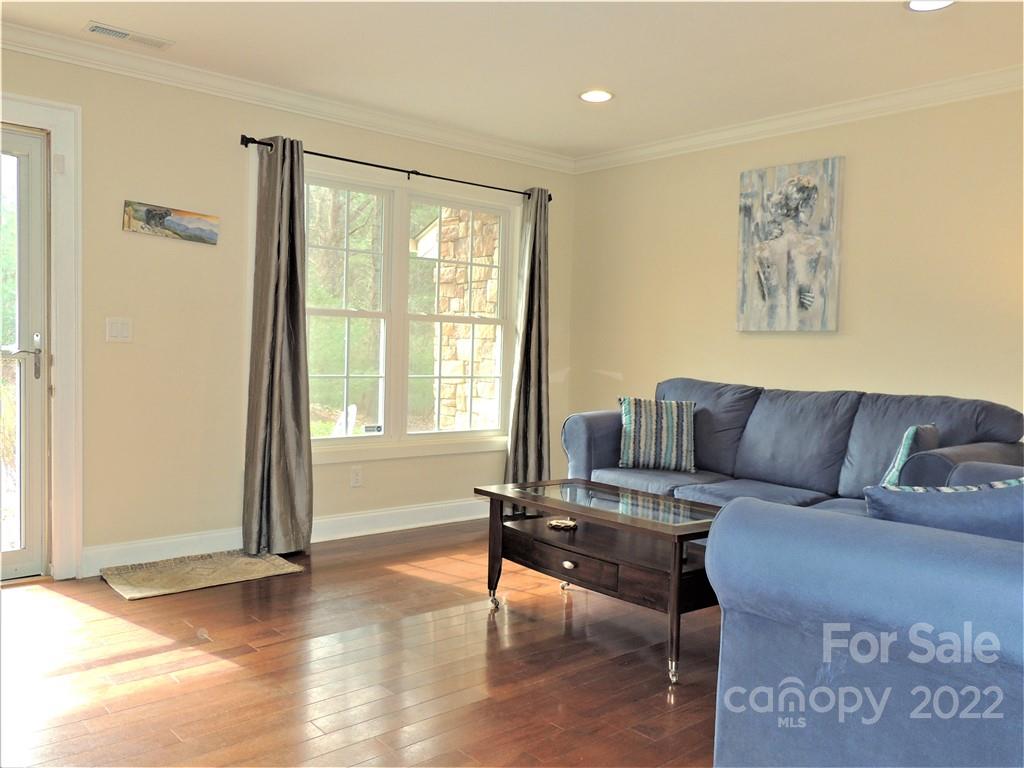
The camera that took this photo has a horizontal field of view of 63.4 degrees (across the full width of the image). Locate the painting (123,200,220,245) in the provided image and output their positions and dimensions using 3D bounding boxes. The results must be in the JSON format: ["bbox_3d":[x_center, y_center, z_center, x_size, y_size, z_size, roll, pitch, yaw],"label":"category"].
[{"bbox_3d":[-1.638,-0.771,3.990,0.451,0.140,0.020,3,1,-42],"label":"painting"}]

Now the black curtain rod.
[{"bbox_3d":[-0.554,-1.224,4.855,2.130,0.060,0.100,-1,3,-41],"label":"black curtain rod"}]

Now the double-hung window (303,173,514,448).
[{"bbox_3d":[-0.669,-0.382,4.907,1.728,1.494,0.100,-1,3,-41],"label":"double-hung window"}]

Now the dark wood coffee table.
[{"bbox_3d":[0.395,0.711,3.250,0.552,0.502,1.087,-1,3,-39],"label":"dark wood coffee table"}]

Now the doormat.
[{"bbox_3d":[-1.460,0.883,3.938,0.826,0.030,0.454,-1,3,-41],"label":"doormat"}]

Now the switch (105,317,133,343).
[{"bbox_3d":[-1.827,-0.248,3.860,0.117,0.116,0.010,-1,3,-41],"label":"switch"}]

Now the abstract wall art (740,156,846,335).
[{"bbox_3d":[1.528,-0.745,4.572,0.035,0.912,0.611,-1,3,-41],"label":"abstract wall art"}]

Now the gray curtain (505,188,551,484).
[{"bbox_3d":[0.117,-0.212,5.458,0.360,2.145,0.130,-1,3,-41],"label":"gray curtain"}]

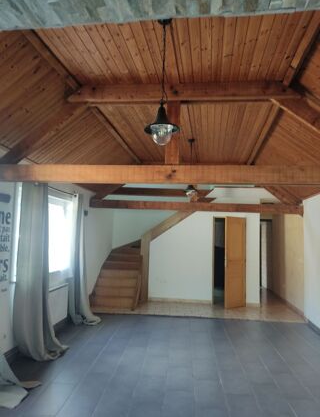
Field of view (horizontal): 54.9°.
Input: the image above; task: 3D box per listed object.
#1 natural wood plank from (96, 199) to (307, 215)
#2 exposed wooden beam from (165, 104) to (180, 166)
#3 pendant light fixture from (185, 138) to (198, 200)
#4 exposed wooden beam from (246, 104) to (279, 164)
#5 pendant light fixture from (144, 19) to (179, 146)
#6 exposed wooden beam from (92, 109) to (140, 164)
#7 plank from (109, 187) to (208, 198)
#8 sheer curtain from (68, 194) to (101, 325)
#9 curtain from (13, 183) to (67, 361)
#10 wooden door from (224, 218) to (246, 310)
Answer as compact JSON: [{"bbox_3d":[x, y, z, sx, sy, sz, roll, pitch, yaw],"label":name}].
[{"bbox_3d":[0.687,-0.024,6.444,4.400,0.175,0.100,1,-5,5],"label":"natural wood plank"},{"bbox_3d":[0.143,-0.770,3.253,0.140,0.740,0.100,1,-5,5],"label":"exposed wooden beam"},{"bbox_3d":[0.501,-0.649,4.955,0.240,0.940,0.240,1,-5,5],"label":"pendant light fixture"},{"bbox_3d":[1.605,-1.051,4.876,0.100,0.110,3.000,1,-5,9],"label":"exposed wooden beam"},{"bbox_3d":[0.019,-0.906,2.218,0.240,0.930,0.240,1,-5,5],"label":"pendant light fixture"},{"bbox_3d":[-0.626,-1.087,5.072,0.100,0.110,3.000,1,-5,8],"label":"exposed wooden beam"},{"bbox_3d":[0.045,-0.399,8.146,2.750,0.190,0.100,1,-5,5],"label":"plank"},{"bbox_3d":[-1.366,0.909,5.528,0.440,2.270,0.580,1,-5,5],"label":"sheer curtain"},{"bbox_3d":[-1.518,0.784,4.121,0.420,2.270,0.800,1,-5,5],"label":"curtain"},{"bbox_3d":[1.753,1.241,7.042,0.630,2.040,0.050,5,-6,-32],"label":"wooden door"}]

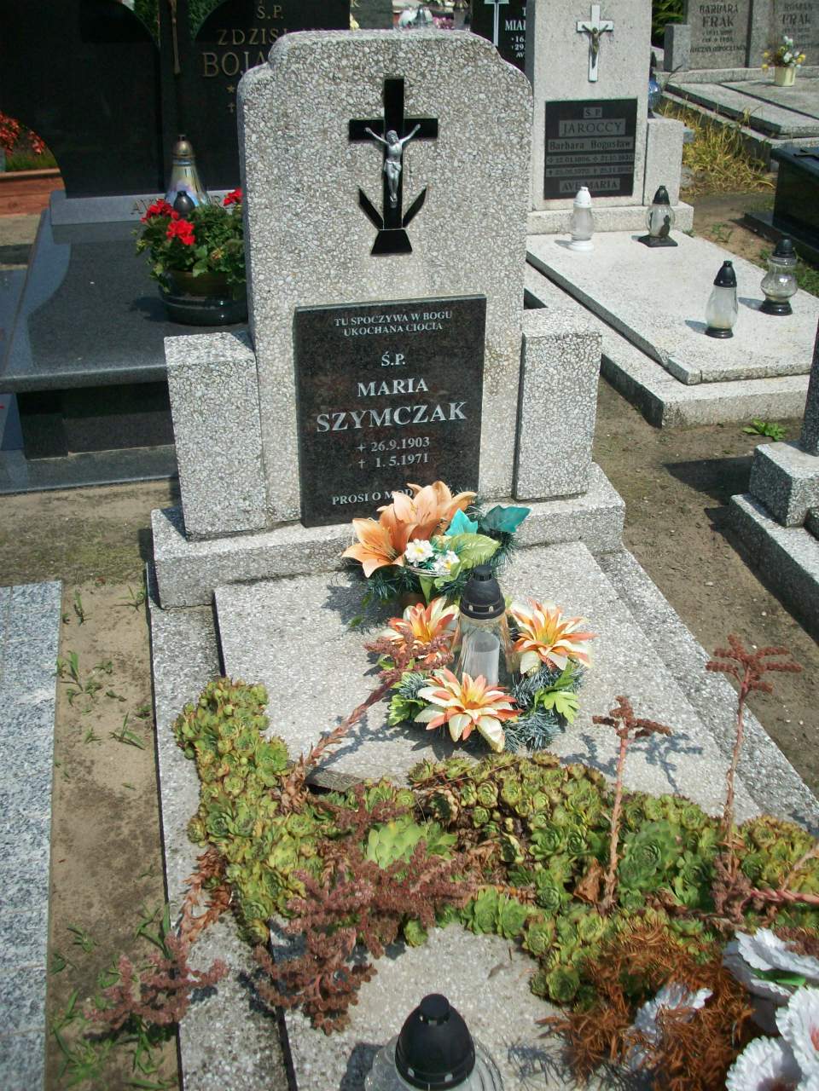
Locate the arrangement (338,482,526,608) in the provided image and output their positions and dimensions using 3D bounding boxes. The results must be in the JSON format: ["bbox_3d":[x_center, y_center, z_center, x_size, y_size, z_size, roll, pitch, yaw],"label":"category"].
[{"bbox_3d":[0.056,-0.009,2.398,0.381,0.232,0.288,-7,32,-11],"label":"arrangement"}]

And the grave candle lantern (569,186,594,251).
[{"bbox_3d":[0.680,-1.279,4.562,0.101,0.235,0.101,0,32,0],"label":"grave candle lantern"}]

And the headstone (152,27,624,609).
[{"bbox_3d":[-0.040,-0.443,2.361,1.030,1.087,0.221,-7,32,-11],"label":"headstone"}]

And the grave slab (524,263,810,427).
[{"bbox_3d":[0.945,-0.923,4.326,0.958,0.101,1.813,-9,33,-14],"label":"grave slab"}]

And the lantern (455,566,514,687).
[{"bbox_3d":[0.140,0.149,2.096,0.108,0.268,0.108,0,32,0],"label":"lantern"}]

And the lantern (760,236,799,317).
[{"bbox_3d":[1.266,-0.916,3.962,0.128,0.249,0.128,-9,33,-14],"label":"lantern"}]

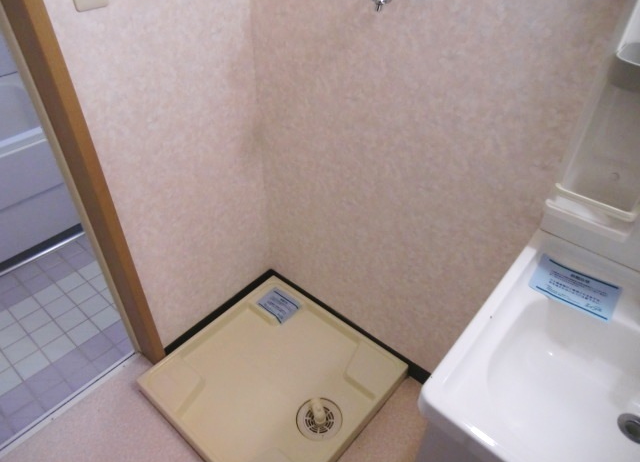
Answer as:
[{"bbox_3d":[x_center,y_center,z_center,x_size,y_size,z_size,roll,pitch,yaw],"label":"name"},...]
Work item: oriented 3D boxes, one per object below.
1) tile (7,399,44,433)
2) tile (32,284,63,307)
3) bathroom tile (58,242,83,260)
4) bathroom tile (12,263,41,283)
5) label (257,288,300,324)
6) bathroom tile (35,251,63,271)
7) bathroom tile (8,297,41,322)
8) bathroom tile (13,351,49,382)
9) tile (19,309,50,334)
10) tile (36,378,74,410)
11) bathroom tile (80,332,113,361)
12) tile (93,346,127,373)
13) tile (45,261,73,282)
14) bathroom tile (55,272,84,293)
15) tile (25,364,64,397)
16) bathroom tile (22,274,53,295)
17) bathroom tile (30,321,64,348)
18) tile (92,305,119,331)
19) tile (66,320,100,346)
[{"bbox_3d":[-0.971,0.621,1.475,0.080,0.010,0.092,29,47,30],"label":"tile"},{"bbox_3d":[-1.156,0.277,1.898,0.092,0.009,0.092,30,47,29],"label":"tile"},{"bbox_3d":[-1.201,0.100,2.150,0.098,0.010,0.098,30,48,29],"label":"bathroom tile"},{"bbox_3d":[-1.331,0.196,2.031,0.098,0.010,0.098,30,48,29],"label":"bathroom tile"},{"bbox_3d":[-0.159,0.289,1.722,0.142,0.012,0.106,30,48,29],"label":"label"},{"bbox_3d":[-1.240,0.148,2.046,0.094,0.010,0.092,29,47,30],"label":"bathroom tile"},{"bbox_3d":[-1.220,0.324,1.840,0.092,0.009,0.092,30,47,29],"label":"bathroom tile"},{"bbox_3d":[-1.052,0.494,1.627,0.094,0.010,0.092,29,47,30],"label":"bathroom tile"},{"bbox_3d":[-1.140,0.365,1.784,0.094,0.010,0.092,29,47,30],"label":"tile"},{"bbox_3d":[-0.929,0.594,1.574,0.098,0.010,0.098,30,48,29],"label":"tile"},{"bbox_3d":[-0.875,0.455,1.740,0.098,0.010,0.098,30,48,29],"label":"bathroom tile"},{"bbox_3d":[-0.799,0.498,1.692,0.098,0.010,0.098,30,48,29],"label":"tile"},{"bbox_3d":[-1.190,0.191,2.042,0.098,0.010,0.098,30,48,29],"label":"tile"},{"bbox_3d":[-1.093,0.231,1.956,0.092,0.009,0.092,30,47,29],"label":"bathroom tile"},{"bbox_3d":[-0.985,0.540,1.591,0.096,0.009,0.092,30,47,29],"label":"tile"},{"bbox_3d":[-1.227,0.235,1.940,0.094,0.010,0.092,29,47,30],"label":"bathroom tile"},{"bbox_3d":[-1.072,0.408,1.745,0.092,0.009,0.092,30,47,29],"label":"bathroom tile"},{"bbox_3d":[-0.871,0.358,1.813,0.092,0.009,0.092,30,47,29],"label":"tile"},{"bbox_3d":[-0.934,0.404,1.756,0.092,0.009,0.092,30,47,29],"label":"tile"}]

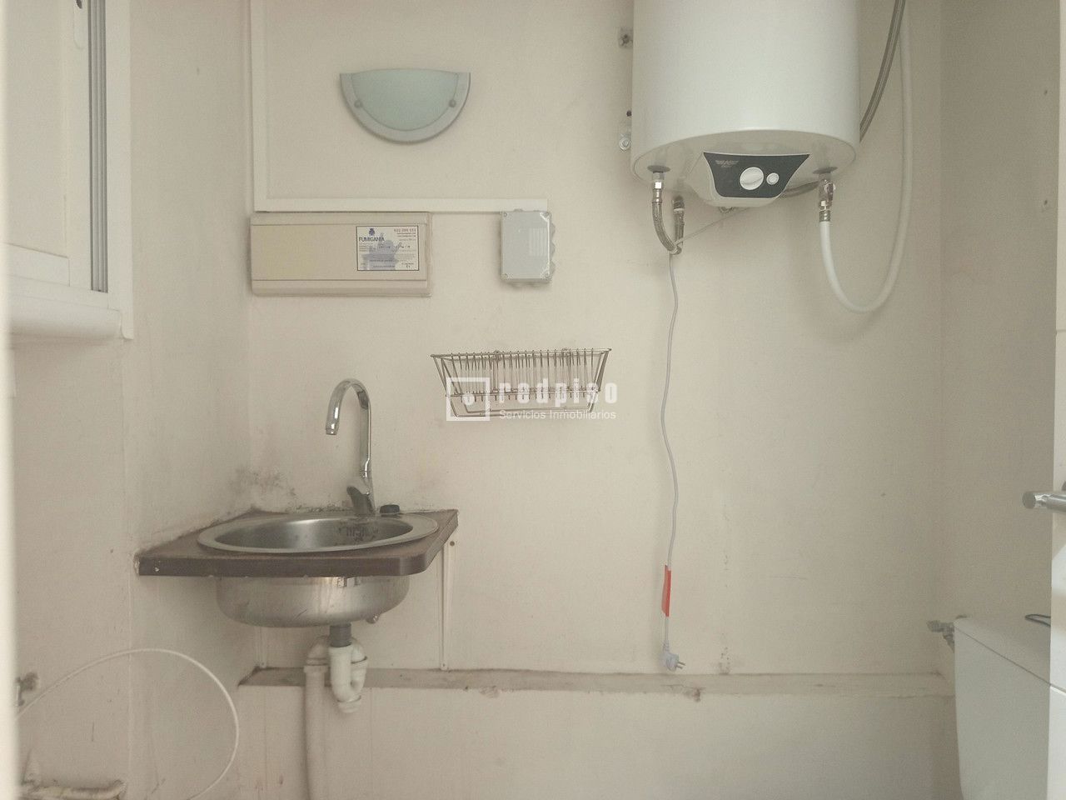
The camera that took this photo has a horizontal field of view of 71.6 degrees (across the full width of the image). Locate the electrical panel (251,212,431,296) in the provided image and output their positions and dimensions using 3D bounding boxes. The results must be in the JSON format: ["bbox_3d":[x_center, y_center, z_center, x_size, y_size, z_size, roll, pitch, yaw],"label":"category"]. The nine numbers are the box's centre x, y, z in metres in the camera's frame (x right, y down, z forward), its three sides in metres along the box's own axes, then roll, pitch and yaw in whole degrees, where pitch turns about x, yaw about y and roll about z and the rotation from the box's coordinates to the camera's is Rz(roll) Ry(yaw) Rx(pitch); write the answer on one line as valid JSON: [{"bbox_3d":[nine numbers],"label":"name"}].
[{"bbox_3d":[-0.441,-0.338,1.701,0.408,0.190,0.070,0,1,0],"label":"electrical panel"}]

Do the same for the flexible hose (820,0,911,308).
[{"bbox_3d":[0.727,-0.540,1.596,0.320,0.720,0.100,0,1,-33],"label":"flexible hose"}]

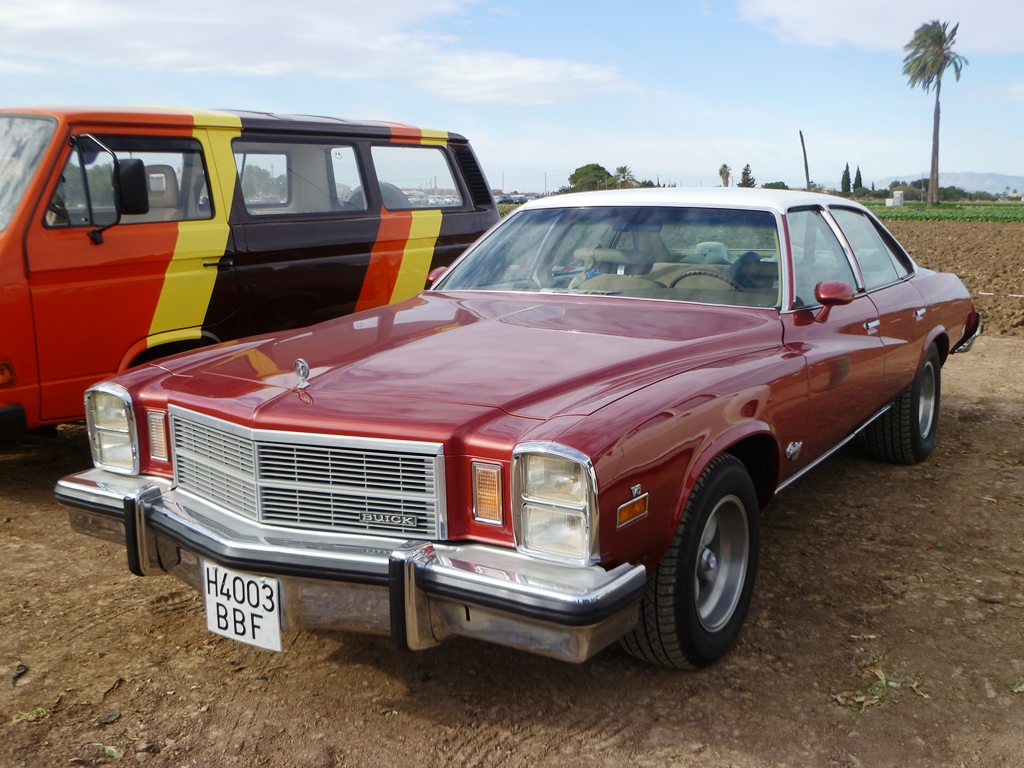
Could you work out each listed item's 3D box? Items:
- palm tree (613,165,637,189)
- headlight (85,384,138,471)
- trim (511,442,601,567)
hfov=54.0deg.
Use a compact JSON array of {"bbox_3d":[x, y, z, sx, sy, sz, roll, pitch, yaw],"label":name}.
[{"bbox_3d":[27.323,-48.692,243.710,5.965,7.843,5.965,1,11,6],"label":"palm tree"},{"bbox_3d":[-1.185,0.125,3.053,0.243,0.272,0.114,6,12,32],"label":"headlight"},{"bbox_3d":[0.123,0.258,2.233,0.243,0.272,0.114,6,12,32],"label":"trim"}]

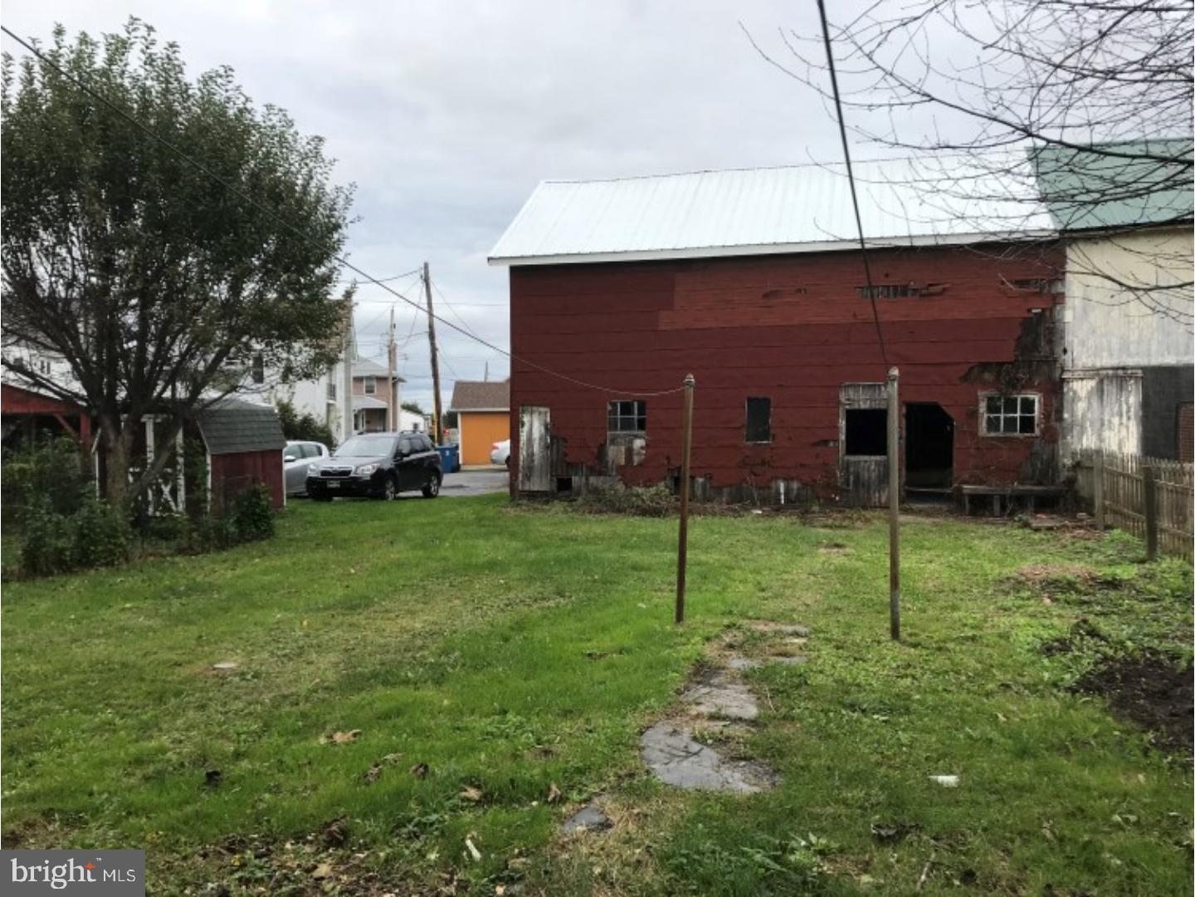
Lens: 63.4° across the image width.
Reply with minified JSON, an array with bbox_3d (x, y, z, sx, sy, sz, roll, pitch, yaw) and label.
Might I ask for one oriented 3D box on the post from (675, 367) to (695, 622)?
[{"bbox_3d":[0.725,0.418,7.986,0.080,2.063,0.080,3,1,16],"label":"post"}]

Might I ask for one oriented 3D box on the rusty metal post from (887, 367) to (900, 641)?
[{"bbox_3d":[2.258,0.420,7.335,0.080,2.078,0.080,0,1,16],"label":"rusty metal post"}]

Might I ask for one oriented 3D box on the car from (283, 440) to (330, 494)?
[{"bbox_3d":[-8.897,0.525,26.210,1.790,1.480,4.350,0,1,14],"label":"car"}]

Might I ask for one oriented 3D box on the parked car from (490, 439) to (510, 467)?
[{"bbox_3d":[-1.748,0.119,37.605,4.600,1.460,1.800,0,1,10],"label":"parked car"}]

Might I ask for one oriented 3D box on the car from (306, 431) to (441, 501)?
[{"bbox_3d":[-5.478,0.437,24.449,1.800,1.735,4.600,0,1,14],"label":"car"}]

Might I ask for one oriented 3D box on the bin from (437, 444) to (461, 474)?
[{"bbox_3d":[-5.397,0.359,34.808,0.820,1.120,0.680,0,1,12],"label":"bin"}]

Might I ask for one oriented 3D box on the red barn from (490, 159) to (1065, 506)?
[{"bbox_3d":[4.625,-3.134,25.715,12.950,8.780,8.000,0,1,16],"label":"red barn"}]

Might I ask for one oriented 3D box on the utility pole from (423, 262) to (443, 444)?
[{"bbox_3d":[-7.194,-3.767,42.937,0.290,9.015,0.290,-4,1,16],"label":"utility pole"}]

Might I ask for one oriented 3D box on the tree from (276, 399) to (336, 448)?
[{"bbox_3d":[-10.600,-0.280,32.999,2.500,2.700,2.300,0,1,16],"label":"tree"}]

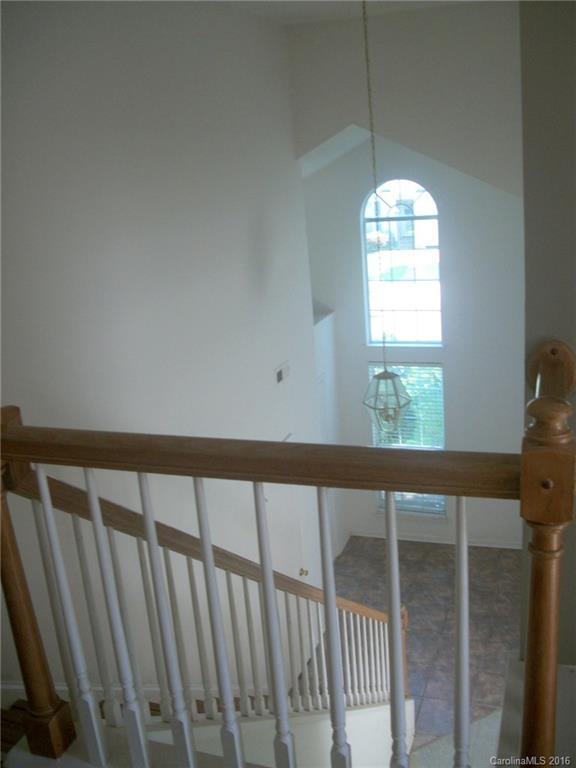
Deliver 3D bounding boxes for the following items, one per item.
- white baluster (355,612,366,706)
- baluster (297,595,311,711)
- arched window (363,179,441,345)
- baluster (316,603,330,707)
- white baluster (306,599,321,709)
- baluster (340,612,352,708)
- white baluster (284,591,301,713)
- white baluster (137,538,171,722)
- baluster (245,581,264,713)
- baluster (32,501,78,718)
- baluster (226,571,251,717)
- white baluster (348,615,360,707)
[{"bbox_3d":[0.434,1.649,4.229,0.032,0.646,0.032,3,19,22],"label":"white baluster"},{"bbox_3d":[0.072,1.257,3.298,0.032,0.646,0.032,3,19,22],"label":"baluster"},{"bbox_3d":[1.224,-1.277,7.582,0.817,1.769,0.100,1,18,19],"label":"arched window"},{"bbox_3d":[0.174,1.369,3.564,0.032,0.646,0.032,3,19,22],"label":"baluster"},{"bbox_3d":[0.123,1.312,3.431,0.032,0.646,0.032,3,19,22],"label":"white baluster"},{"bbox_3d":[0.331,1.537,3.963,0.032,0.646,0.032,3,19,22],"label":"baluster"},{"bbox_3d":[0.020,1.201,3.165,0.032,0.646,0.032,3,19,22],"label":"white baluster"},{"bbox_3d":[-0.394,0.741,2.100,0.032,0.646,0.032,3,19,22],"label":"white baluster"},{"bbox_3d":[-0.135,1.028,2.766,0.032,0.646,0.032,3,19,22],"label":"baluster"},{"bbox_3d":[-0.543,0.568,1.702,0.032,0.646,0.032,3,19,22],"label":"baluster"},{"bbox_3d":[-0.186,0.970,2.633,0.032,0.646,0.032,3,19,22],"label":"baluster"},{"bbox_3d":[0.383,1.593,4.096,0.032,0.646,0.032,3,19,22],"label":"white baluster"}]

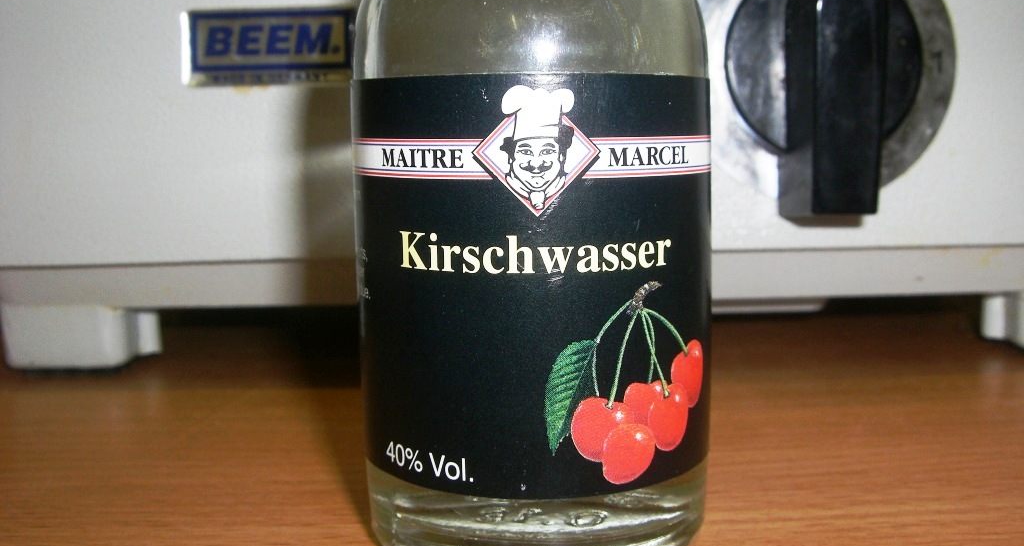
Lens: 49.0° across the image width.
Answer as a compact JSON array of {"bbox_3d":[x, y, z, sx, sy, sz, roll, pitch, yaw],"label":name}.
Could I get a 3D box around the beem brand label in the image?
[{"bbox_3d":[-0.053,-0.049,0.246,0.038,0.017,0.002,-1,7,0],"label":"beem brand label"}]

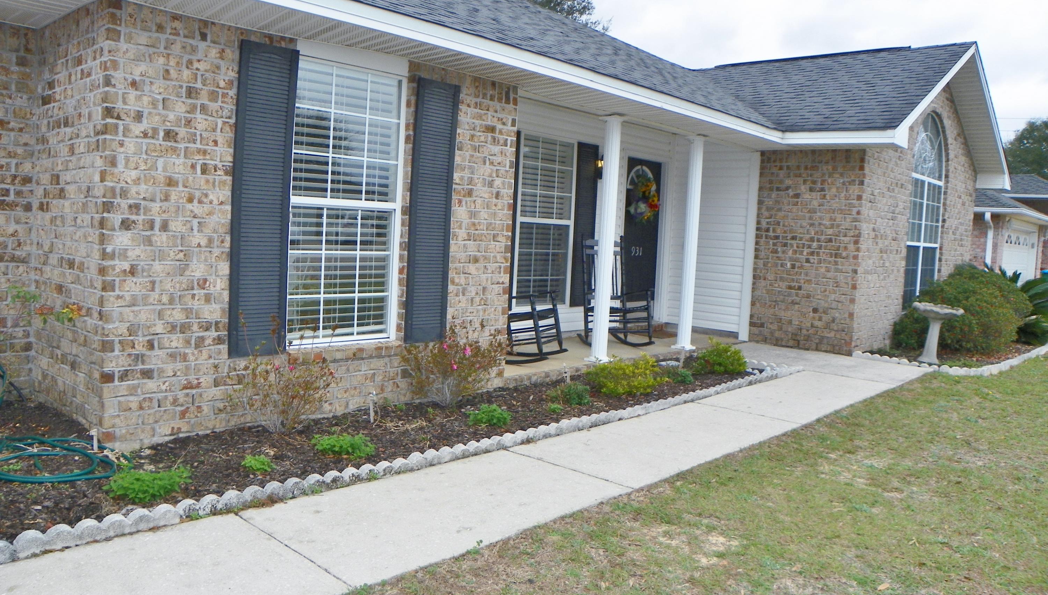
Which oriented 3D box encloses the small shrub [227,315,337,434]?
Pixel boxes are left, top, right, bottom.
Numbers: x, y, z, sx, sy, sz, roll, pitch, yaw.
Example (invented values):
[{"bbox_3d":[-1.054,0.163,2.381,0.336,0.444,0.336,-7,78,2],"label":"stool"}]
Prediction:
[{"bbox_3d":[-1.447,0.456,4.693,0.500,0.680,0.620,8,7,43],"label":"small shrub"}]

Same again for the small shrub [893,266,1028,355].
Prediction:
[{"bbox_3d":[5.487,0.170,9.906,1.600,1.100,1.550,8,7,43],"label":"small shrub"}]

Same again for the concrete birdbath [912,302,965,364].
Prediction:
[{"bbox_3d":[4.533,0.373,8.638,0.550,0.660,0.550,8,7,43],"label":"concrete birdbath"}]

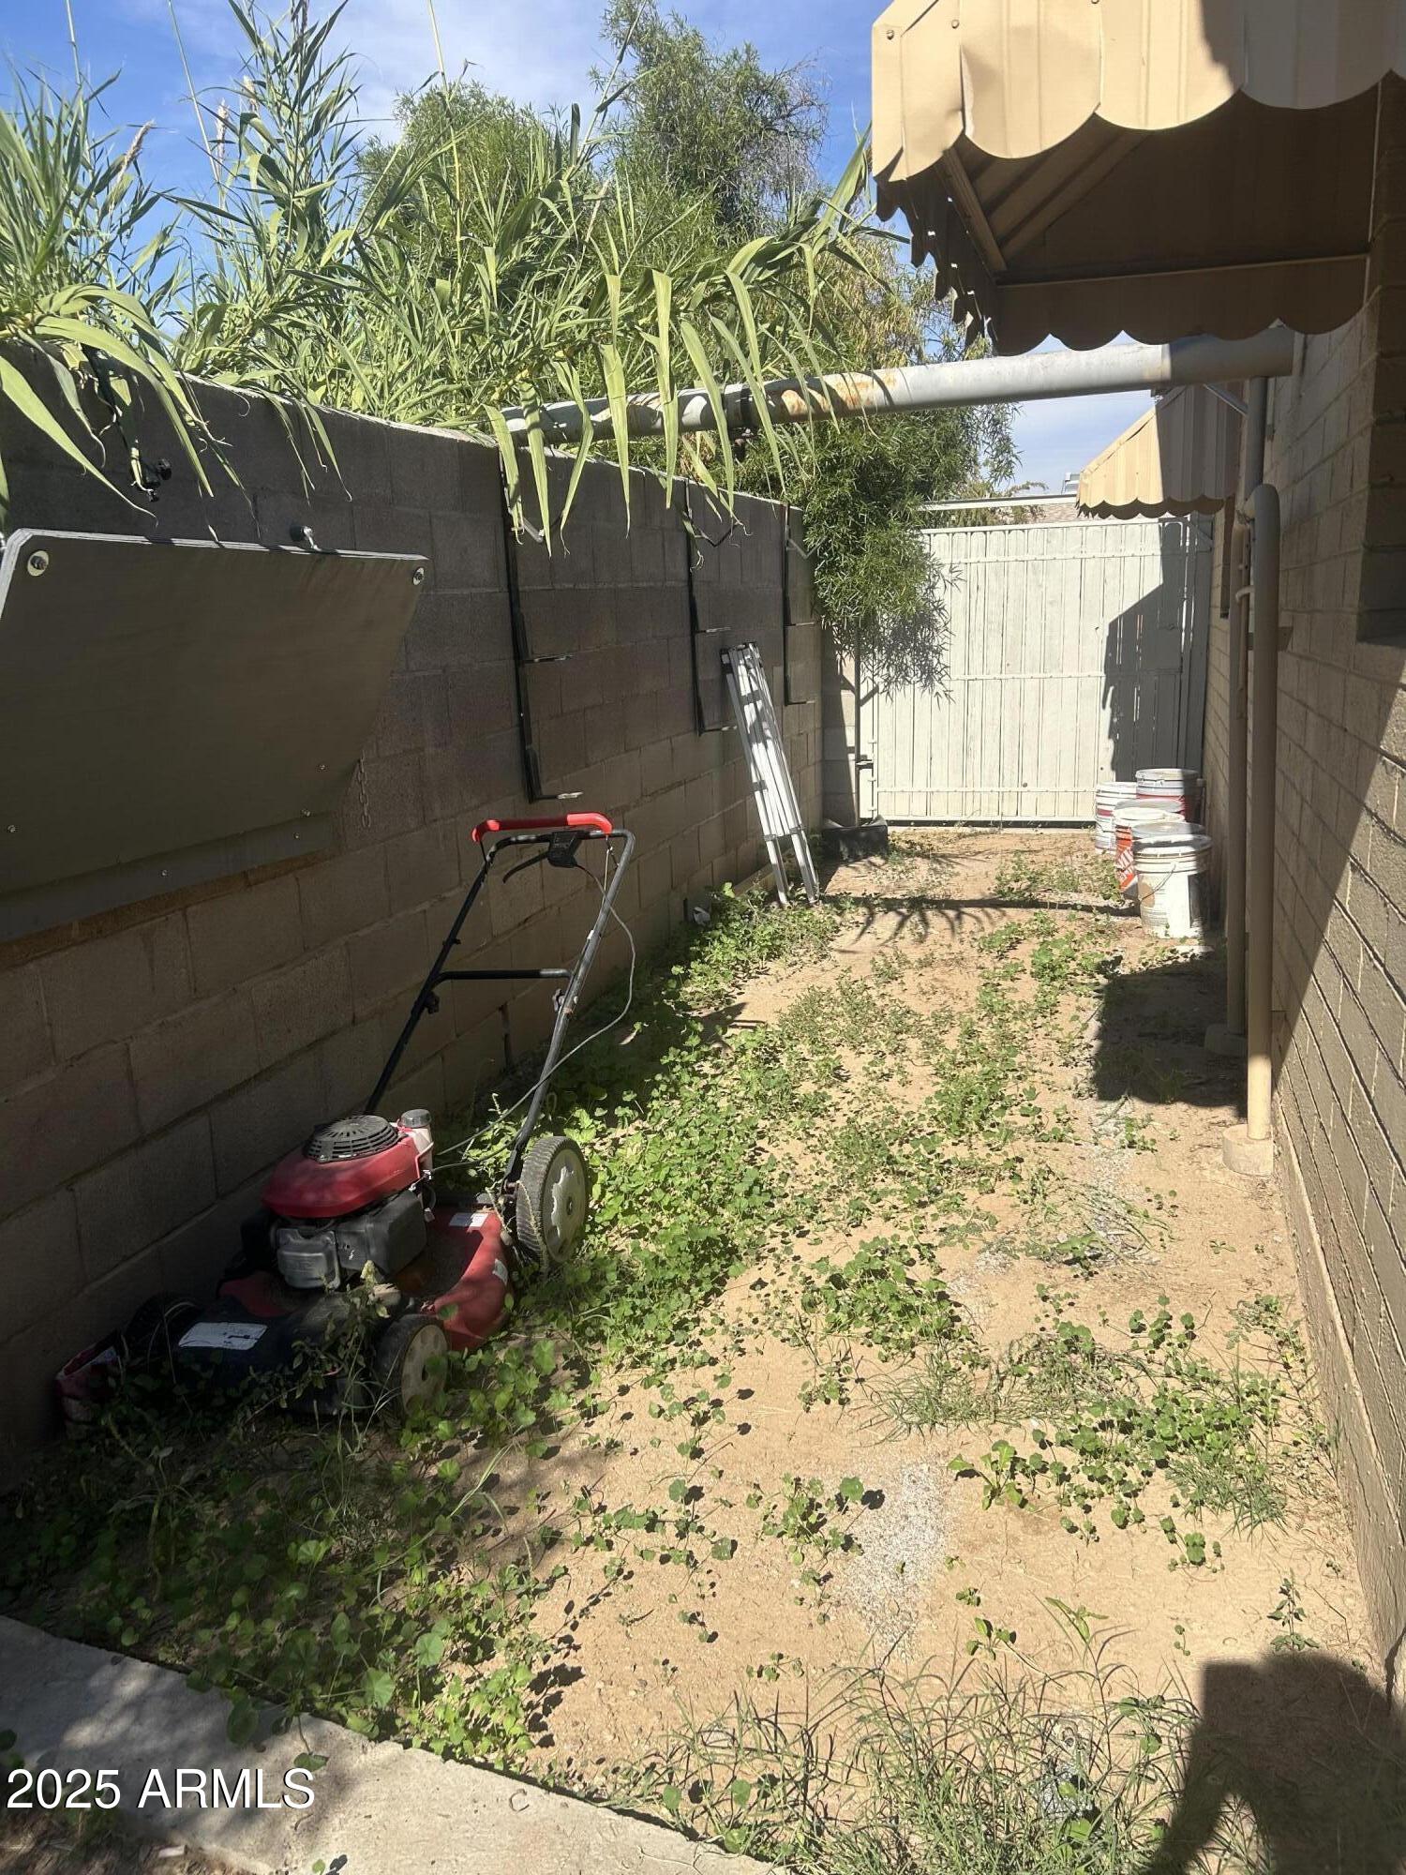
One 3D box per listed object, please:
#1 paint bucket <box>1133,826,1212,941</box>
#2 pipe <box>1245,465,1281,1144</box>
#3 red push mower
[{"bbox_3d":[1.913,-0.197,5.742,0.310,0.370,0.310,1,14,17],"label":"paint bucket"},{"bbox_3d":[1.314,-0.256,3.301,0.060,1.553,0.060,0,13,17],"label":"pipe"},{"bbox_3d":[-0.588,0.274,3.114,0.580,0.870,1.580,1,14,17],"label":"red push mower"}]

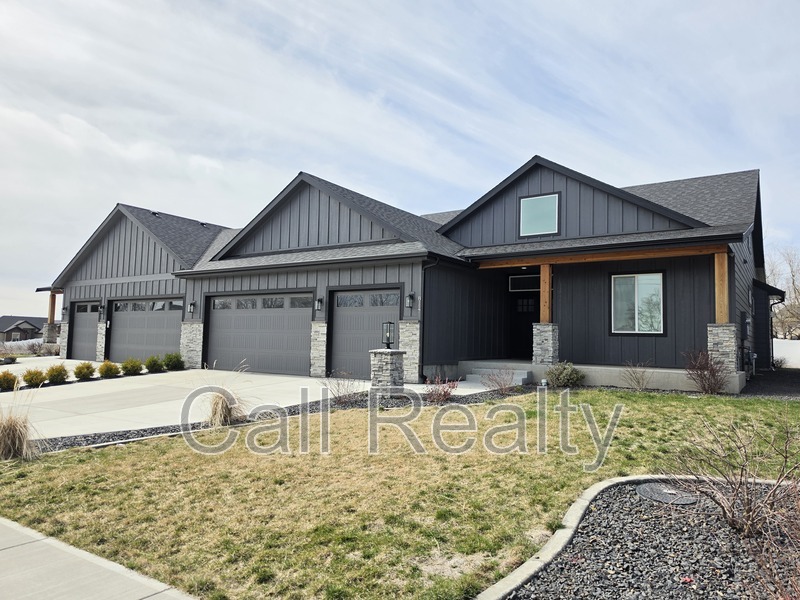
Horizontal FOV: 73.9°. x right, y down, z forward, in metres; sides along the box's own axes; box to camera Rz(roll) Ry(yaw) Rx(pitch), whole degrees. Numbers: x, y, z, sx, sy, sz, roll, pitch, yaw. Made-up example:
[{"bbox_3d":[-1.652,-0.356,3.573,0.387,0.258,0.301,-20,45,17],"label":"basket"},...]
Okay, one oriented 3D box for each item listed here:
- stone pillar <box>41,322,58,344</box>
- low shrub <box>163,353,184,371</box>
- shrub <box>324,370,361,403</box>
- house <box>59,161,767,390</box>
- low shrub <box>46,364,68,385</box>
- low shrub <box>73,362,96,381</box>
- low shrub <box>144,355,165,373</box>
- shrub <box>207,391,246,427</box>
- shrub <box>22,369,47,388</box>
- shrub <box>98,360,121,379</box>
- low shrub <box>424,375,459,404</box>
[{"bbox_3d":[-18.960,1.829,28.801,0.550,1.020,0.520,-2,-5,33],"label":"stone pillar"},{"bbox_3d":[-7.542,2.071,17.752,0.650,0.550,0.650,-2,-5,33],"label":"low shrub"},{"bbox_3d":[-1.244,1.872,11.500,0.740,0.670,0.740,1,-4,0],"label":"shrub"},{"bbox_3d":[-3.543,-0.407,23.860,32.600,6.500,14.000,-2,-5,33],"label":"house"},{"bbox_3d":[-9.500,2.080,14.742,0.580,0.540,0.580,-2,-5,33],"label":"low shrub"},{"bbox_3d":[-9.100,2.072,15.357,0.590,0.530,0.590,-2,-5,33],"label":"low shrub"},{"bbox_3d":[-7.911,2.077,17.183,0.600,0.540,0.600,-2,-5,33],"label":"low shrub"},{"bbox_3d":[-2.971,1.858,9.100,0.660,0.600,0.660,-2,-5,33],"label":"shrub"},{"bbox_3d":[-9.801,2.101,14.278,0.590,0.500,0.590,-2,-5,33],"label":"shrub"},{"bbox_3d":[-8.710,2.086,15.955,0.610,0.530,0.610,-2,-5,33],"label":"shrub"},{"bbox_3d":[0.867,1.869,11.100,0.680,0.610,0.680,1,-4,0],"label":"low shrub"}]

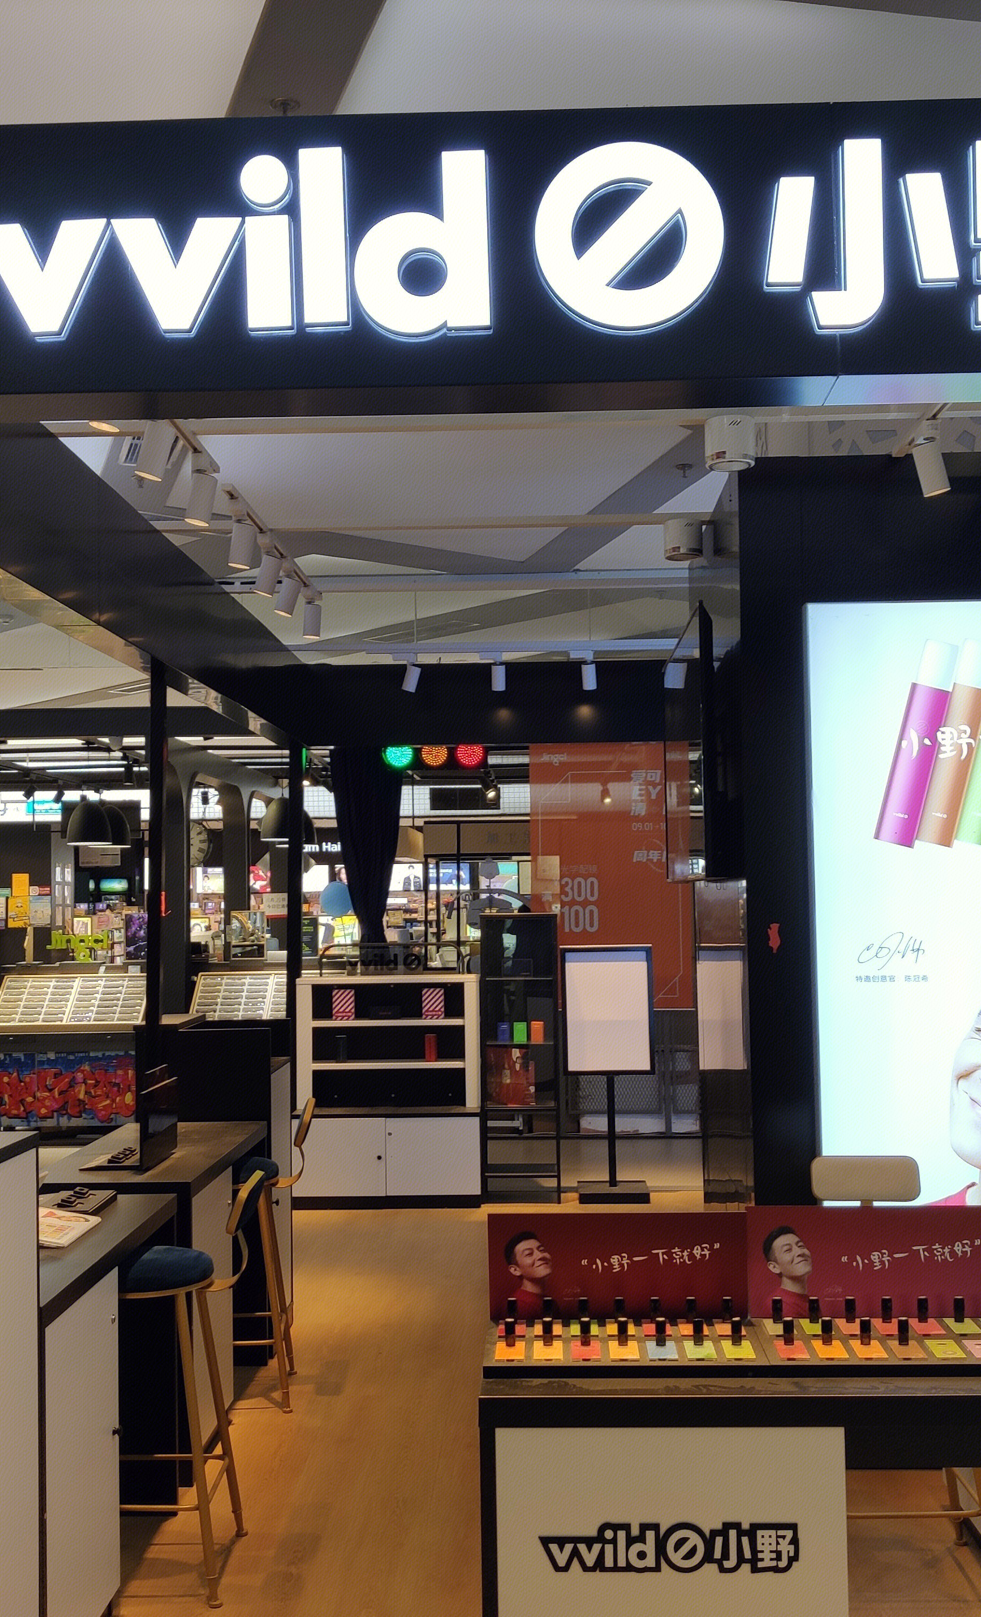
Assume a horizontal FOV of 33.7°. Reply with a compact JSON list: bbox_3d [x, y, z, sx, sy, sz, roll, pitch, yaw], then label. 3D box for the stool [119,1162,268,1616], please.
[{"bbox_3d":[-0.795,1.383,3.998,0.529,0.971,0.458,-1,-3,-1],"label":"stool"}]

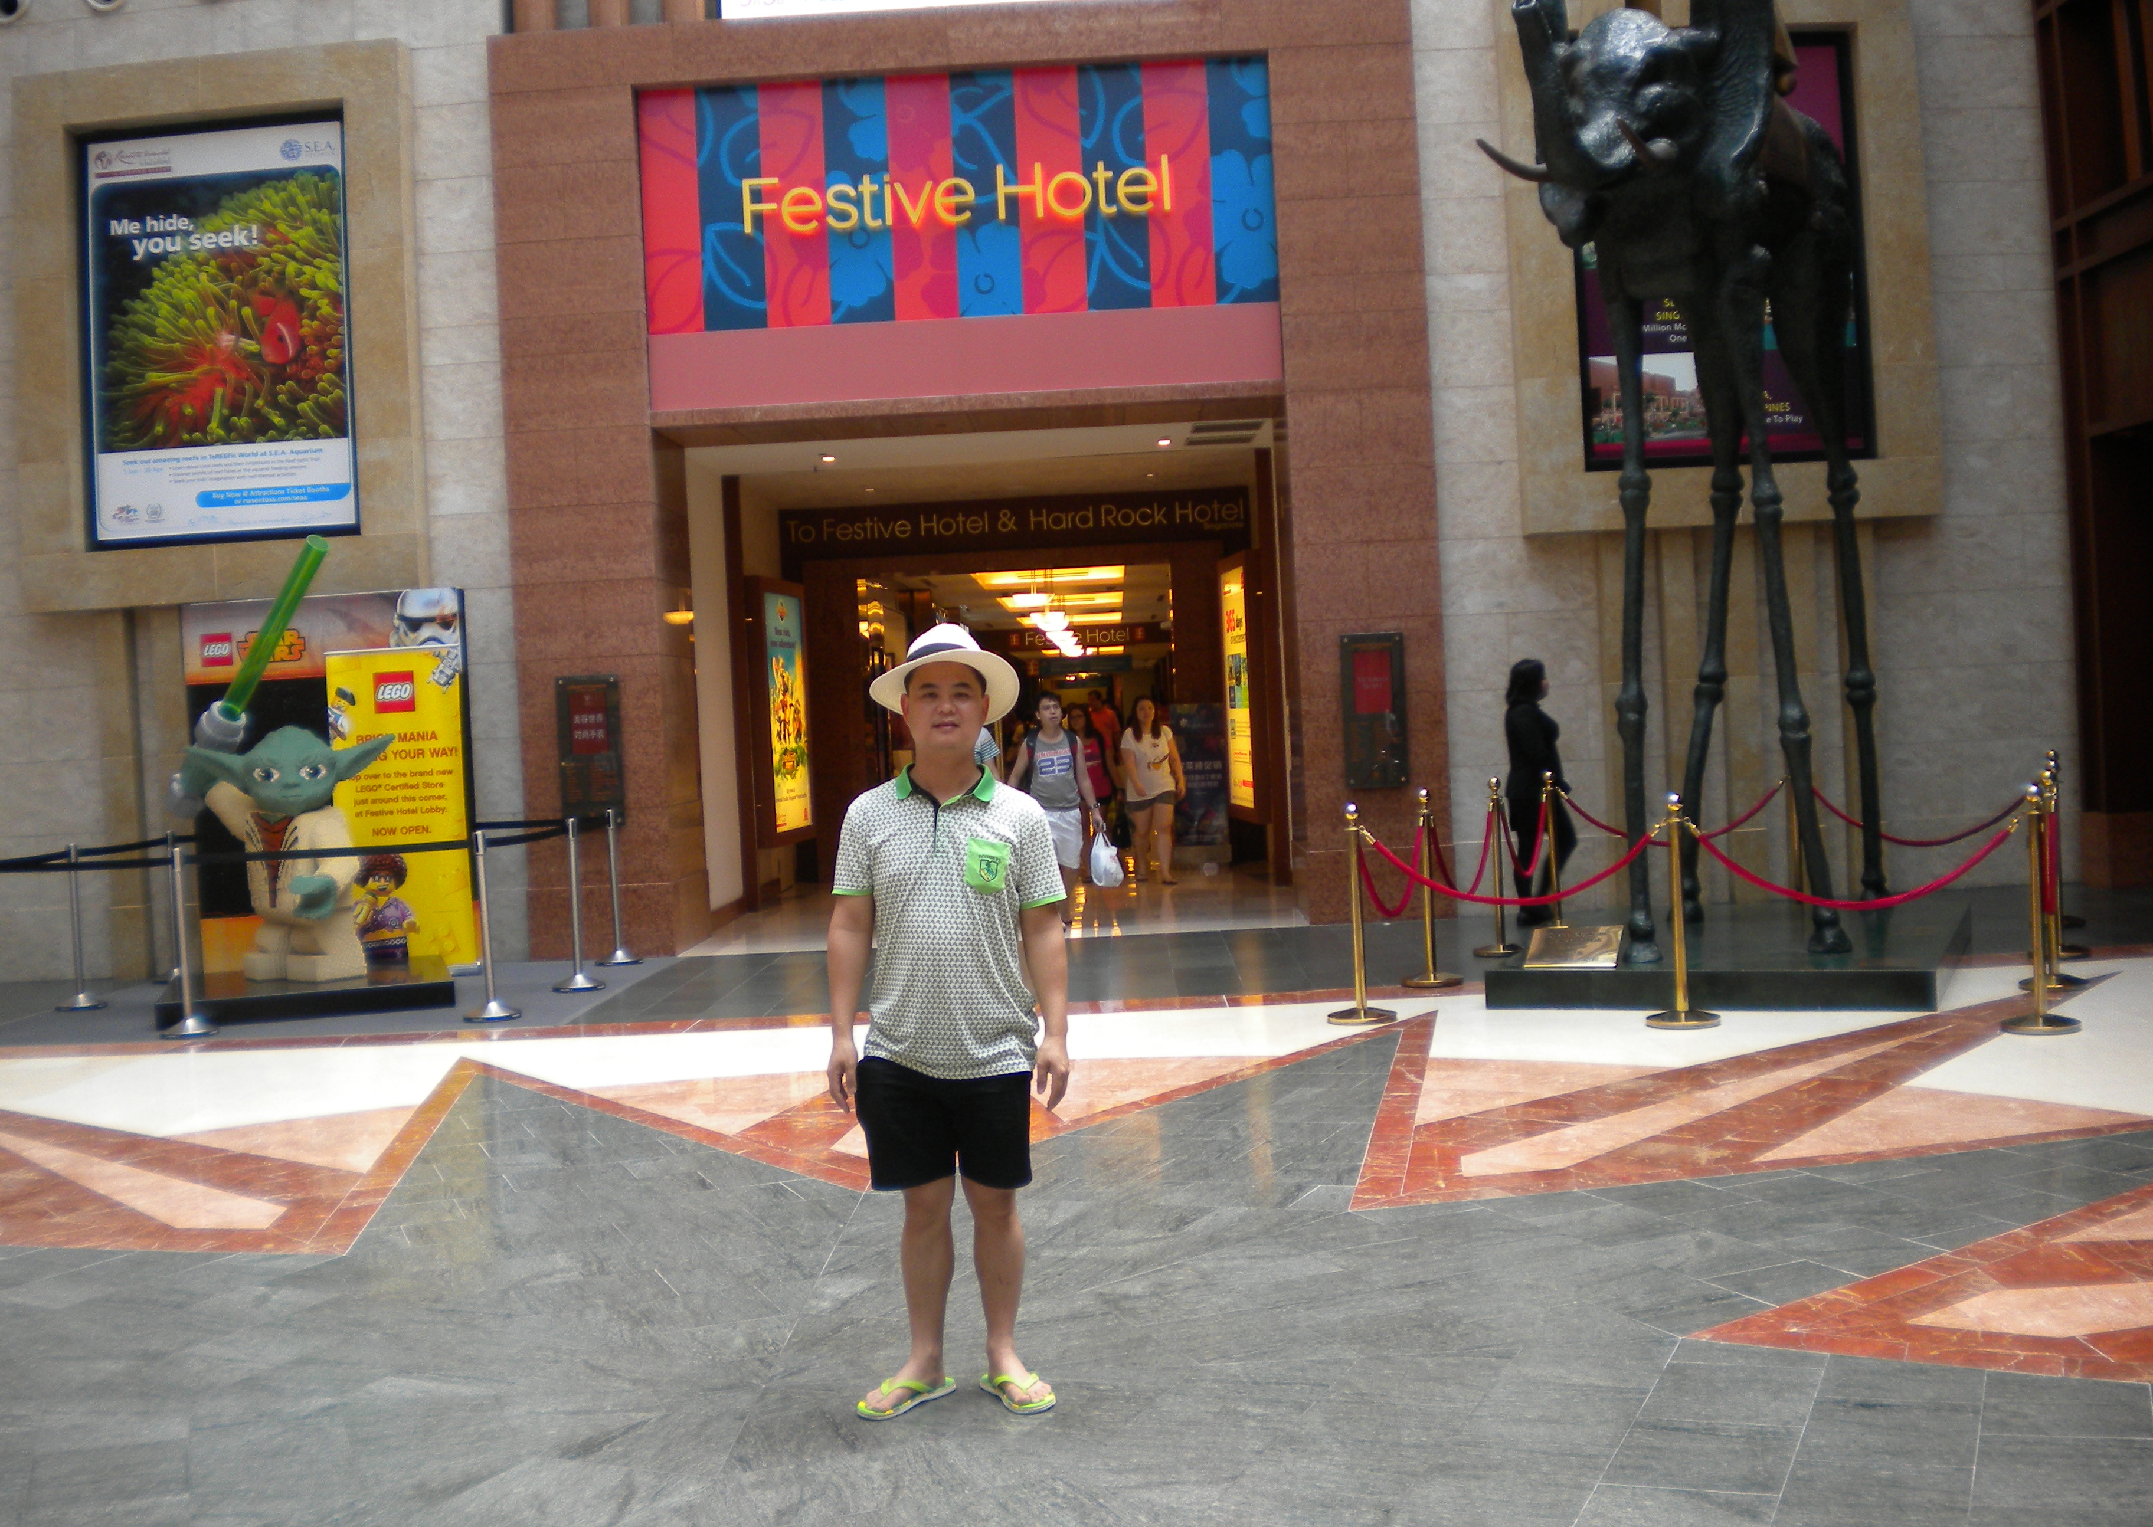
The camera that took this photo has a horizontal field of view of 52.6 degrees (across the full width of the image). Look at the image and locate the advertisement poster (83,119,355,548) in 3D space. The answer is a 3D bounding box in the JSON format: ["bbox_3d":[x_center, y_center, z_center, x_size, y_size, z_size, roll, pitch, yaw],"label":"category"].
[{"bbox_3d":[-5.707,-2.876,14.511,1.772,2.758,0.080,-3,1,3],"label":"advertisement poster"}]

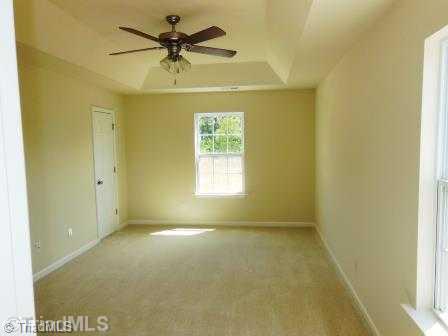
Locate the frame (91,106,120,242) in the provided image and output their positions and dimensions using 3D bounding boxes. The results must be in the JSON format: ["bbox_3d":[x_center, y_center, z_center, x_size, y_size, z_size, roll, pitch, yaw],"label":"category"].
[{"bbox_3d":[-1.962,0.083,5.340,0.120,2.120,0.840,0,4,7],"label":"frame"}]

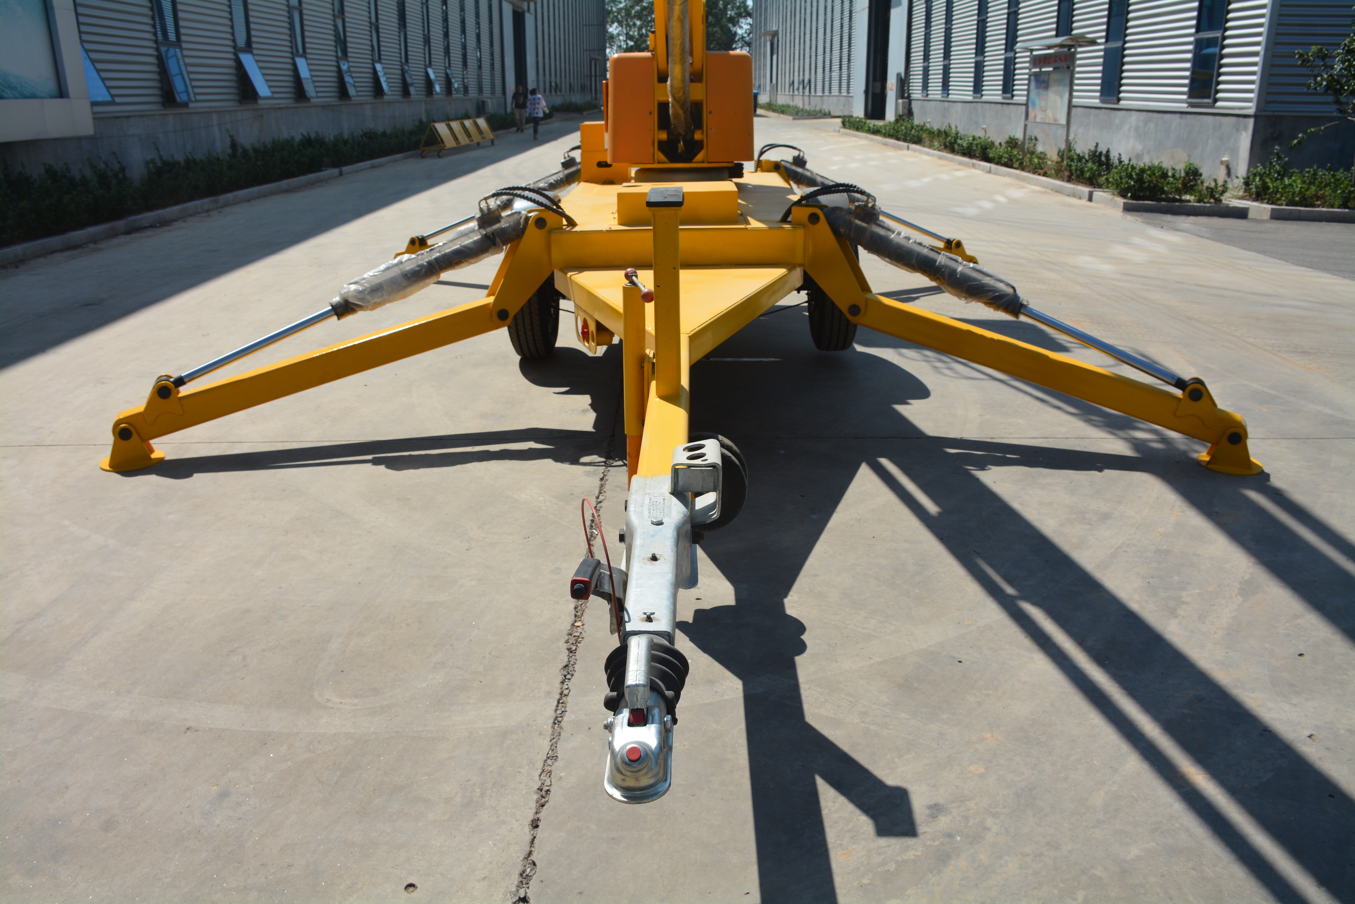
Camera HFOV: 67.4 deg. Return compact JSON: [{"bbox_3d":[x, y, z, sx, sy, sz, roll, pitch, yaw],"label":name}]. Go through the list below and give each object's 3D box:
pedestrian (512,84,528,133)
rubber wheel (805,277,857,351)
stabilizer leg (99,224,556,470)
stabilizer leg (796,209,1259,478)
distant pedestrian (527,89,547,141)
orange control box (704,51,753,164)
[{"bbox_3d":[-5.982,-12.892,38.248,0.600,1.680,0.350,-3,20,-8],"label":"pedestrian"},{"bbox_3d":[0.916,-0.927,6.065,0.215,0.653,0.653,0,20,0],"label":"rubber wheel"},{"bbox_3d":[-1.564,-0.560,4.688,2.119,1.021,0.280,-9,21,-23],"label":"stabilizer leg"},{"bbox_3d":[1.560,-0.537,4.626,2.119,1.021,0.280,8,21,22],"label":"stabilizer leg"},{"bbox_3d":[-4.640,-11.078,33.338,0.620,1.590,0.380,-2,20,-6],"label":"distant pedestrian"},{"bbox_3d":[0.302,-2.112,6.233,0.288,0.614,0.600,0,20,0],"label":"orange control box"}]

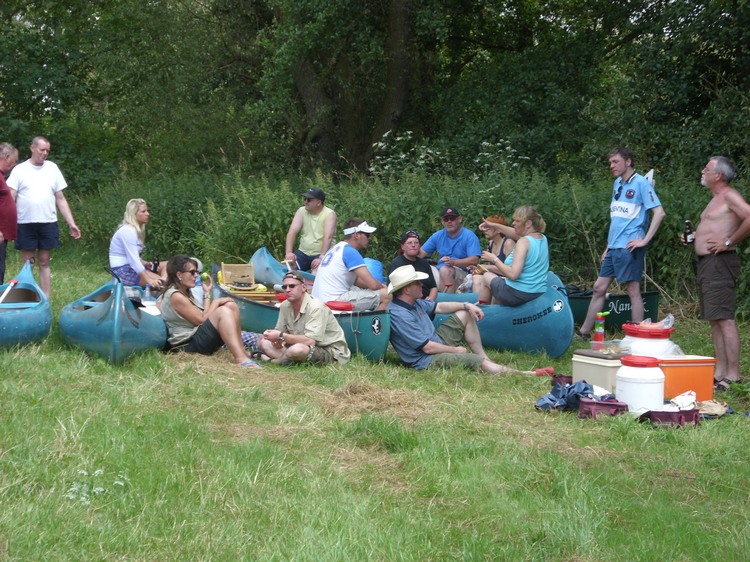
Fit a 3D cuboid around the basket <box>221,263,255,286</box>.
[{"bbox_3d":[-1.328,-0.053,20.500,0.340,0.260,0.280,0,5,-6],"label":"basket"}]

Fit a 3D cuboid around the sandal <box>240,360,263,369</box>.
[{"bbox_3d":[-1.008,0.681,17.250,0.250,0.075,0.095,4,7,33],"label":"sandal"}]

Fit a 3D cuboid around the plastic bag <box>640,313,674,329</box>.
[{"bbox_3d":[2.076,0.294,15.600,0.250,0.120,0.170,-1,6,-11],"label":"plastic bag"}]

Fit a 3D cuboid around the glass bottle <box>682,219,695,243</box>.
[{"bbox_3d":[2.402,-0.371,16.200,0.067,0.205,0.067,-6,16,1],"label":"glass bottle"}]

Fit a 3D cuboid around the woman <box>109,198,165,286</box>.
[{"bbox_3d":[-2.263,-0.159,20.400,0.680,1.180,0.500,1,5,6],"label":"woman"}]

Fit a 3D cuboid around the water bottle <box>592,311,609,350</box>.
[{"bbox_3d":[1.632,0.363,15.400,0.100,0.275,0.080,0,5,0],"label":"water bottle"}]

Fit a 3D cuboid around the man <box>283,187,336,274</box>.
[{"bbox_3d":[-0.646,-0.291,21.600,0.560,1.220,0.750,0,5,6],"label":"man"}]

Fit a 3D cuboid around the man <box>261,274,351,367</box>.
[{"bbox_3d":[-0.573,0.298,17.500,0.640,0.790,0.700,4,6,38],"label":"man"}]

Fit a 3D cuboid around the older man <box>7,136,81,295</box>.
[{"bbox_3d":[-3.311,-0.574,21.200,0.740,1.770,0.400,-1,6,-9],"label":"older man"}]

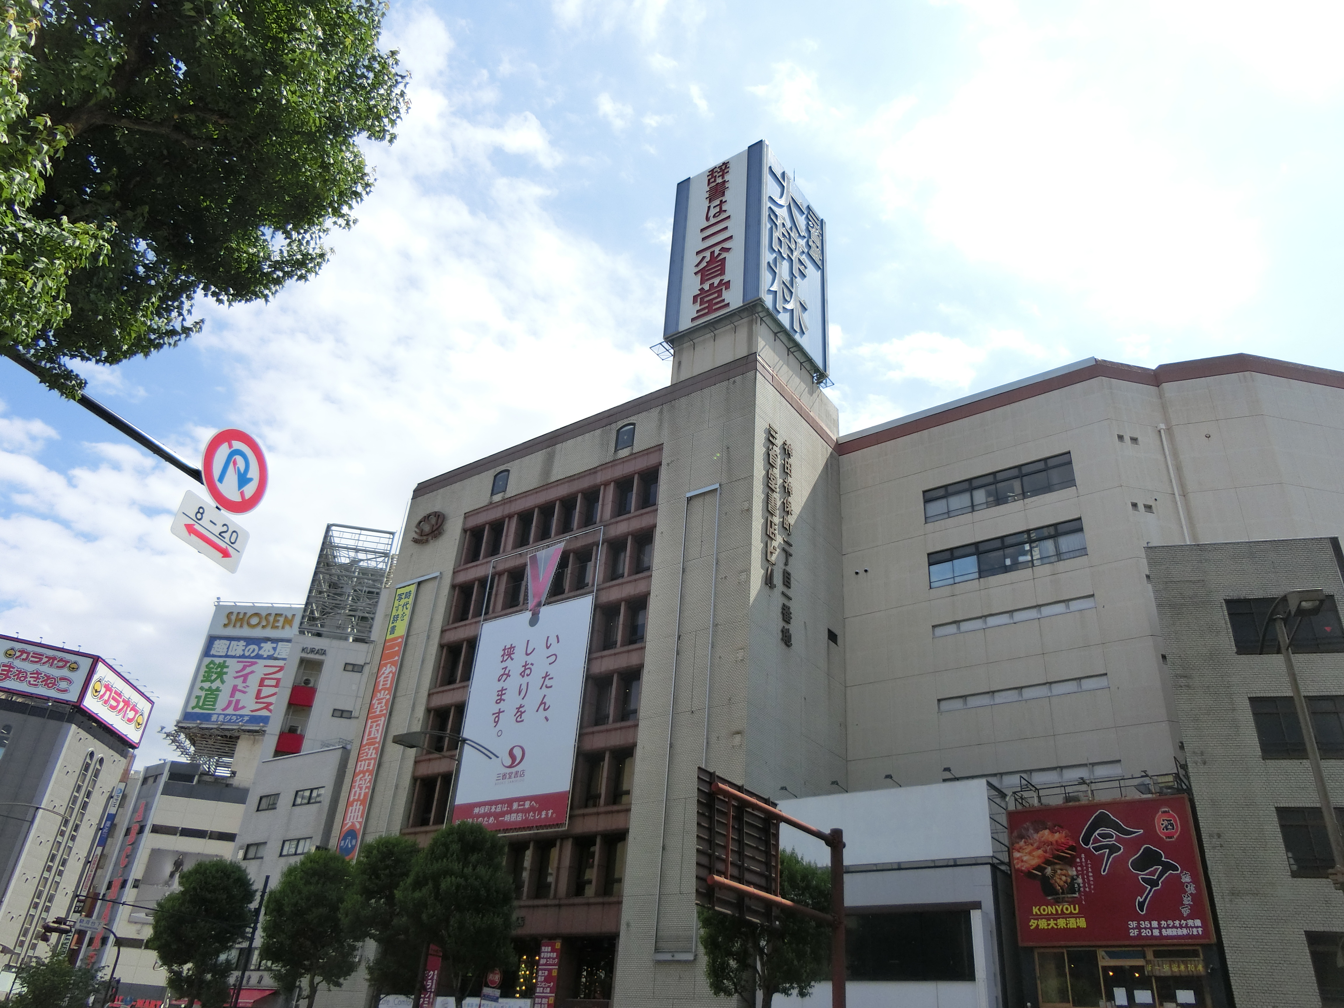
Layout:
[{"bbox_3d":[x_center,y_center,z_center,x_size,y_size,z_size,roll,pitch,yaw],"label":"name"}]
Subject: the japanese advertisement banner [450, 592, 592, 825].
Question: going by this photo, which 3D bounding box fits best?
[{"bbox_3d":[-6.970,9.660,44.870,7.350,10.450,0.200,-17,-37,32],"label":"japanese advertisement banner"}]

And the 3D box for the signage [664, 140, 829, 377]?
[{"bbox_3d":[4.450,-12.840,54.820,5.940,11.750,7.100,-17,-37,32],"label":"signage"}]

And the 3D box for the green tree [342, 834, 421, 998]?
[{"bbox_3d":[-11.320,17.430,37.010,3.700,9.700,3.700,-17,-37,32],"label":"green tree"}]

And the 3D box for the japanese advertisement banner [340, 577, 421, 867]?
[{"bbox_3d":[-15.780,11.130,51.380,1.700,15.100,0.200,-17,-37,32],"label":"japanese advertisement banner"}]

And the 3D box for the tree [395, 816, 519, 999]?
[{"bbox_3d":[-7.980,16.360,34.890,4.300,9.800,4.300,-17,-37,32],"label":"tree"}]

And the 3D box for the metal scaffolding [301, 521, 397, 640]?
[{"bbox_3d":[-22.740,6.030,68.380,4.800,8.400,3.200,11,-31,-12],"label":"metal scaffolding"}]

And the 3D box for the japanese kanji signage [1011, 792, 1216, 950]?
[{"bbox_3d":[12.760,10.870,28.710,5.350,3.980,0.300,-17,-37,32],"label":"japanese kanji signage"}]

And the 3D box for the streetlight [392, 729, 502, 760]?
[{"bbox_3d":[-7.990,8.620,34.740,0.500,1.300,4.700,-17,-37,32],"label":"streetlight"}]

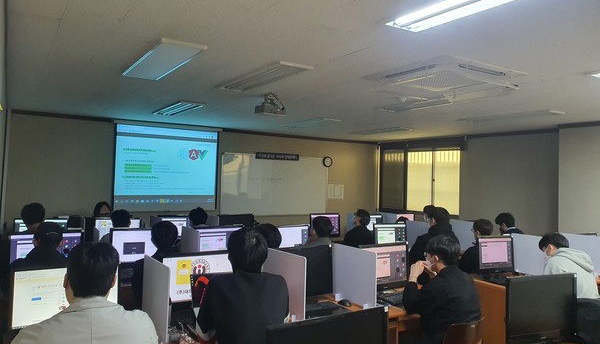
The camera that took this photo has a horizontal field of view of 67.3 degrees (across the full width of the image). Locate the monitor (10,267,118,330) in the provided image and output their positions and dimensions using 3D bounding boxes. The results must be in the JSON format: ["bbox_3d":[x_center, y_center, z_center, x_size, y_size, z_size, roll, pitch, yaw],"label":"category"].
[{"bbox_3d":[-1.220,0.703,2.370,0.515,0.420,0.190,2,-1,-32],"label":"monitor"}]

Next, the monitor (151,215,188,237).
[{"bbox_3d":[-1.499,0.737,5.558,0.510,0.395,0.190,2,-1,-30],"label":"monitor"}]

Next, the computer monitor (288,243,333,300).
[{"bbox_3d":[0.013,0.747,3.302,0.515,0.420,0.190,2,-1,-32],"label":"computer monitor"}]

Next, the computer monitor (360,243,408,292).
[{"bbox_3d":[0.620,0.756,3.460,0.510,0.395,0.190,2,-1,-30],"label":"computer monitor"}]

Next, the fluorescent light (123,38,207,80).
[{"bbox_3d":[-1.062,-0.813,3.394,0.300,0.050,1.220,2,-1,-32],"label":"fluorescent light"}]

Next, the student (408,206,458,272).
[{"bbox_3d":[1.357,1.033,4.821,0.520,1.350,0.720,2,-1,-26],"label":"student"}]

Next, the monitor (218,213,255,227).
[{"bbox_3d":[-0.807,0.742,5.642,0.515,0.420,0.190,2,-1,-32],"label":"monitor"}]

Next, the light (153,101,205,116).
[{"bbox_3d":[-1.594,-0.808,5.830,0.300,0.050,1.240,2,-1,-32],"label":"light"}]

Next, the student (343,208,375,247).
[{"bbox_3d":[0.683,1.066,5.778,0.500,1.270,0.720,2,-1,-40],"label":"student"}]

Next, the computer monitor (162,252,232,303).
[{"bbox_3d":[-0.642,0.716,2.873,0.510,0.395,0.190,2,-1,-34],"label":"computer monitor"}]

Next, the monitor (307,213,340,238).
[{"bbox_3d":[0.295,0.793,6.360,0.510,0.395,0.190,2,-1,-26],"label":"monitor"}]

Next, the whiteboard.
[{"bbox_3d":[-0.422,0.274,9.044,2.420,1.200,0.050,2,-1,-32],"label":"whiteboard"}]

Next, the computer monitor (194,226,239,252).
[{"bbox_3d":[-0.800,0.737,4.453,0.510,0.395,0.190,2,-1,-35],"label":"computer monitor"}]

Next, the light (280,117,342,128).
[{"bbox_3d":[0.141,-0.740,6.957,0.300,0.050,1.240,2,-1,-32],"label":"light"}]

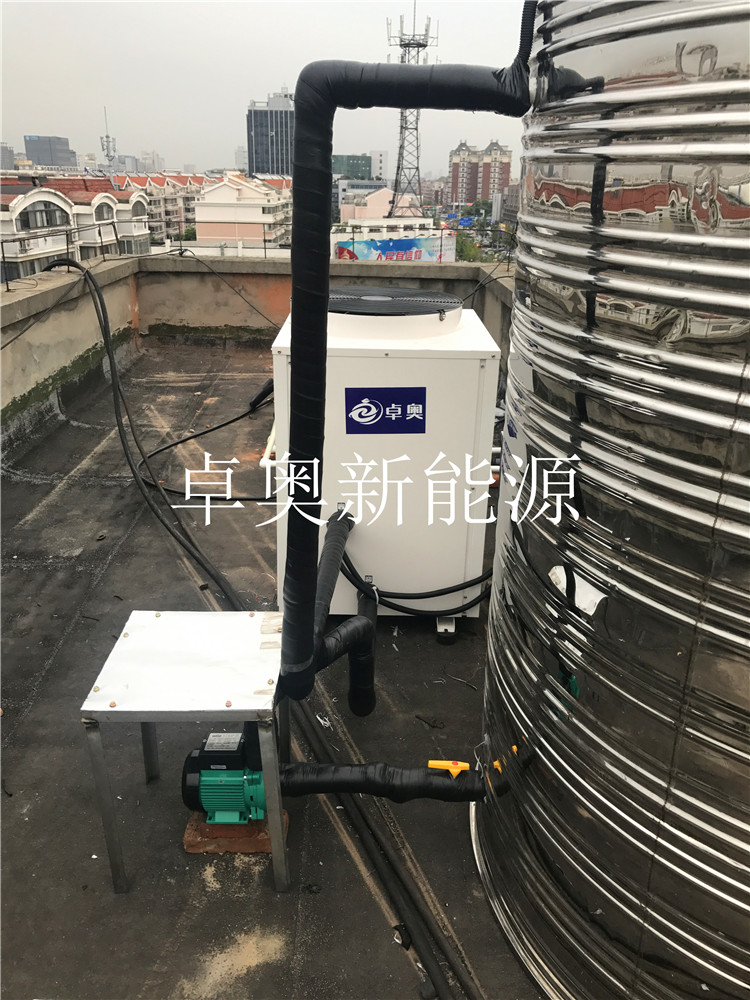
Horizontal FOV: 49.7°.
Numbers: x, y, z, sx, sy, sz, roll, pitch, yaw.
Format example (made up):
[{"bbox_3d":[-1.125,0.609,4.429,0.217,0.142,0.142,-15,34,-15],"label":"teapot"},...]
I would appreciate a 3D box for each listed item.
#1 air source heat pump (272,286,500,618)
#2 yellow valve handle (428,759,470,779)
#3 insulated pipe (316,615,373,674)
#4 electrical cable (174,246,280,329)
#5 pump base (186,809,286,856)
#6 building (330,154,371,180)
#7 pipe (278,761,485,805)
[{"bbox_3d":[0.027,-0.200,2.939,0.693,1.037,0.705,1,23,0],"label":"air source heat pump"},{"bbox_3d":[0.183,0.659,1.988,0.103,0.042,0.024,1,23,0],"label":"yellow valve handle"},{"bbox_3d":[-0.079,0.364,2.046,0.080,0.080,0.194,18,28,36],"label":"insulated pipe"},{"bbox_3d":[-1.212,-1.726,6.602,0.920,0.680,0.250,1,23,0],"label":"electrical cable"},{"bbox_3d":[-0.336,0.813,1.995,0.243,0.054,0.108,1,23,0],"label":"pump base"},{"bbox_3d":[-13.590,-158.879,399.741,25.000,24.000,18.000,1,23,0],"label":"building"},{"bbox_3d":[0.014,0.702,2.007,0.530,0.085,0.085,1,23,0],"label":"pipe"}]

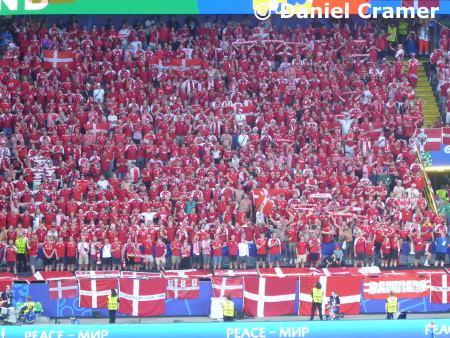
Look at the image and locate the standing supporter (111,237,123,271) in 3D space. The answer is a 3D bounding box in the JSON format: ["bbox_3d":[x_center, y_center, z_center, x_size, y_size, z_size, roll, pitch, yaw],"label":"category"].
[{"bbox_3d":[-4.899,3.957,189.094,0.550,1.800,0.350,0,8,-10],"label":"standing supporter"}]

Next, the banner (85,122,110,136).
[{"bbox_3d":[-5.964,-1.777,195.897,1.220,0.720,0.080,0,8,-10],"label":"banner"}]

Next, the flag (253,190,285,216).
[{"bbox_3d":[2.194,1.670,208.808,1.600,1.250,0.200,-1,10,-8],"label":"flag"}]

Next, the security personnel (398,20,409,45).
[{"bbox_3d":[9.078,-6.739,213.000,0.520,1.770,0.360,0,8,-11],"label":"security personnel"}]

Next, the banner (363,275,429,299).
[{"bbox_3d":[7.738,5.286,188.432,2.960,1.080,0.060,-1,9,-11],"label":"banner"}]

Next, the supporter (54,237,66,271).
[{"bbox_3d":[-7.365,3.882,187.550,0.540,1.700,0.380,-1,9,-11],"label":"supporter"}]

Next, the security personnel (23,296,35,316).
[{"bbox_3d":[-9.112,6.764,194.711,0.570,1.720,0.380,-1,10,-8],"label":"security personnel"}]

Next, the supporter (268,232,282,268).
[{"bbox_3d":[2.278,3.794,190.421,0.580,1.820,0.370,0,8,-10],"label":"supporter"}]

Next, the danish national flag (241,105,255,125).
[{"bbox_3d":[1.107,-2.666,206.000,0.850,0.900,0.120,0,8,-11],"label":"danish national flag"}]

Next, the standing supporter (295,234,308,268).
[{"bbox_3d":[3.444,3.853,189.637,0.520,1.710,0.380,-1,9,-11],"label":"standing supporter"}]

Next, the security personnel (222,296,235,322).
[{"bbox_3d":[0.164,6.810,196.023,0.570,1.760,0.360,-1,10,-8],"label":"security personnel"}]

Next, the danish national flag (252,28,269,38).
[{"bbox_3d":[1.737,-6.591,204.939,0.840,0.540,0.050,-1,9,-11],"label":"danish national flag"}]

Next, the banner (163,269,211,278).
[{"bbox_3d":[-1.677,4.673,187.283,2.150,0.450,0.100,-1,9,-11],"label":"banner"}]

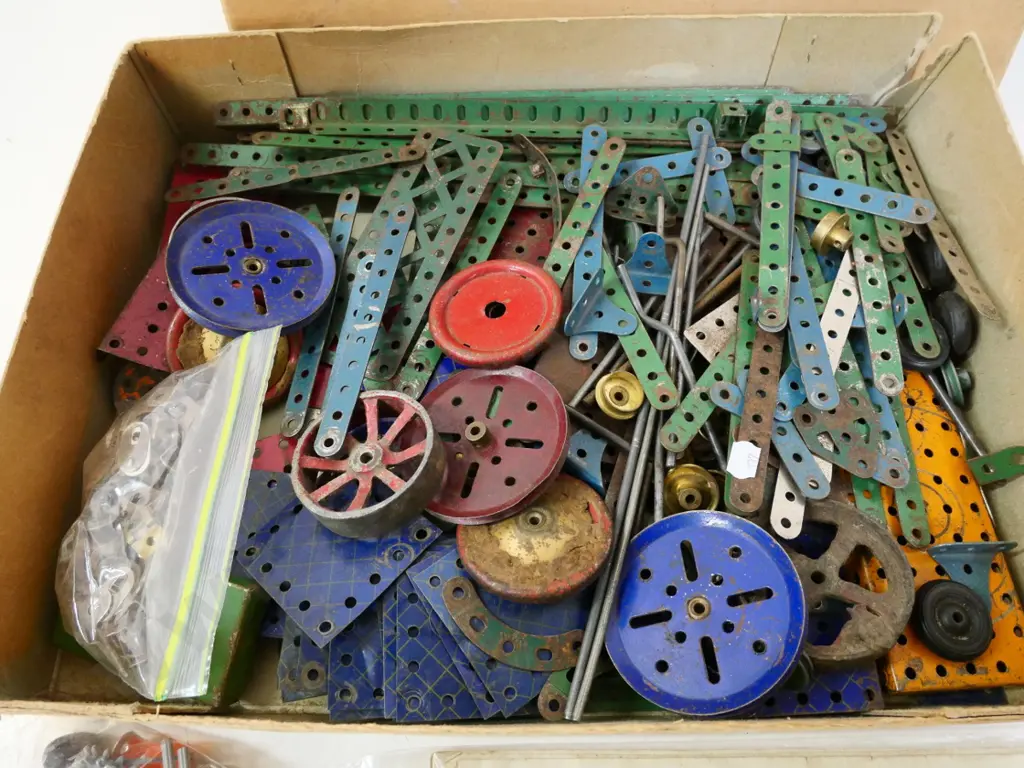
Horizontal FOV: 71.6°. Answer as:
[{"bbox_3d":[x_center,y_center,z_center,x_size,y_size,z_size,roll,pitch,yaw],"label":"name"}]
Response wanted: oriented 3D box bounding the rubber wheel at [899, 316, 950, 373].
[{"bbox_3d":[0.190,-0.018,0.333,0.030,0.010,0.030,2,64,-3],"label":"rubber wheel"}]

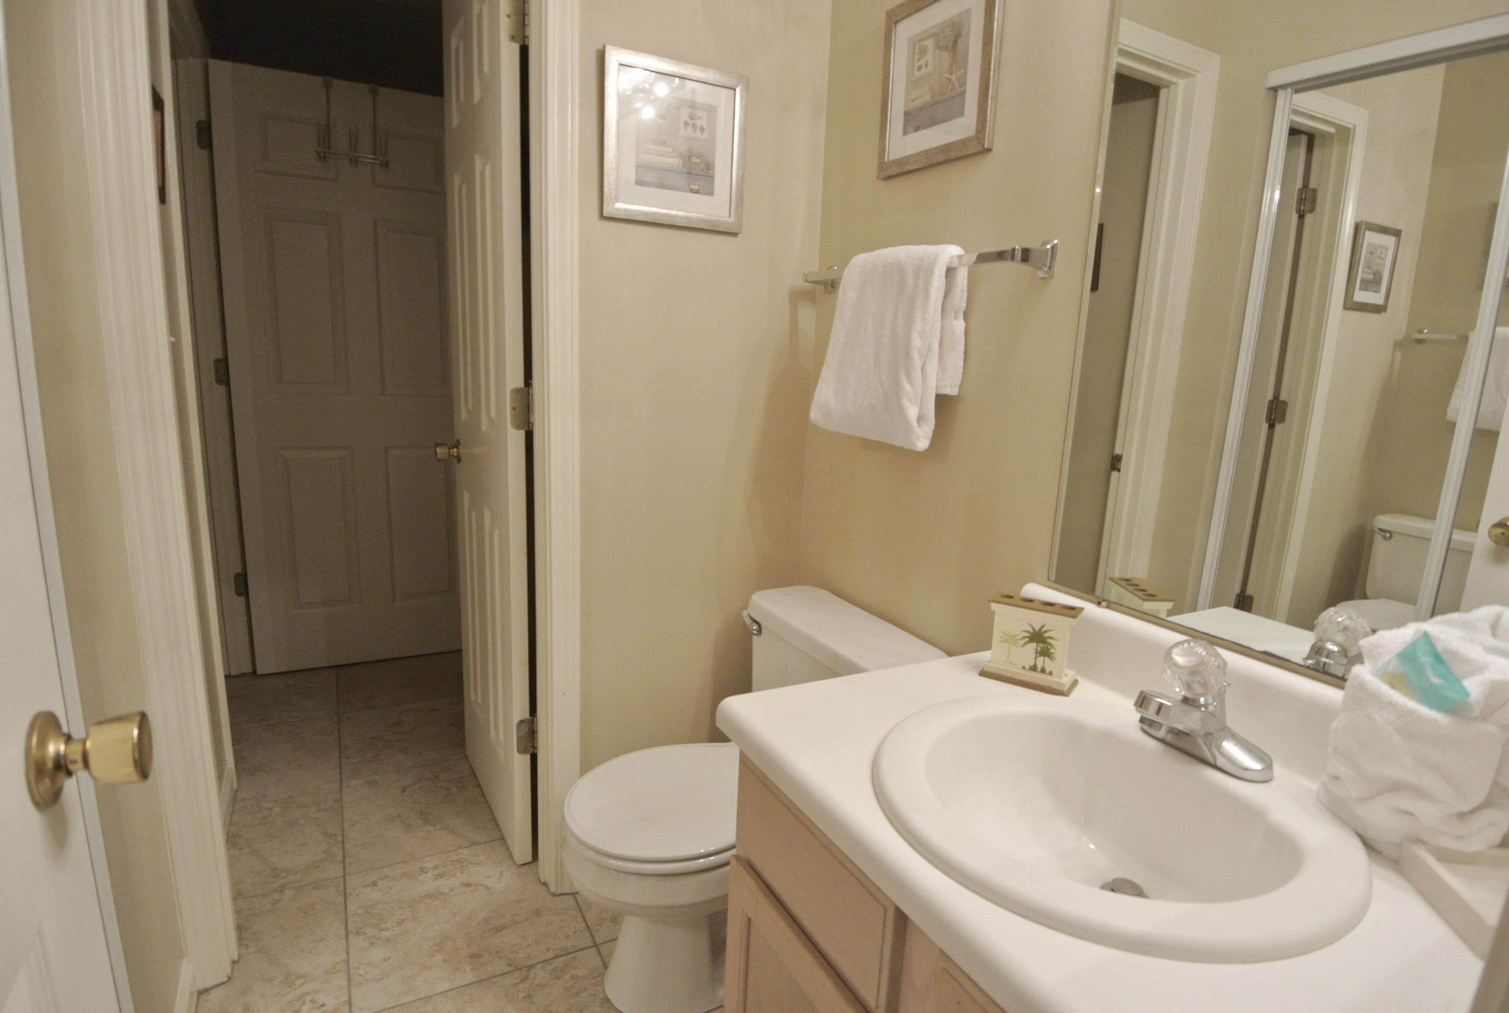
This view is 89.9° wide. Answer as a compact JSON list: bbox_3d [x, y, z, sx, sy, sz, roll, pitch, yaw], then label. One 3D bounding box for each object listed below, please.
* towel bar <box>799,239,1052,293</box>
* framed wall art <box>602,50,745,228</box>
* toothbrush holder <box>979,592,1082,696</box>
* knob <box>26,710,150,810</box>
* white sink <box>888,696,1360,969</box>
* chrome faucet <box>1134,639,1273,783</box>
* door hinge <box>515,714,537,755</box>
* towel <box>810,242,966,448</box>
[{"bbox_3d":[0.286,-0.451,1.450,0.074,0.055,0.650,-4,13,-29],"label":"towel bar"},{"bbox_3d":[-0.159,-0.734,1.545,0.312,0.314,0.020,-4,13,-29],"label":"framed wall art"},{"bbox_3d":[0.425,0.208,1.151,0.126,0.117,0.060,9,13,32],"label":"toothbrush holder"},{"bbox_3d":[-0.482,0.181,0.556,0.060,0.067,0.067,-3,12,-26],"label":"knob"},{"bbox_3d":[0.381,0.399,0.863,0.492,0.190,0.483,-4,13,-29],"label":"white sink"},{"bbox_3d":[0.518,0.235,0.900,0.150,0.133,0.156,-4,13,-29],"label":"chrome faucet"},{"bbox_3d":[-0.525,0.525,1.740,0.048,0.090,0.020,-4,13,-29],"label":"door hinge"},{"bbox_3d":[0.245,-0.308,1.467,0.093,0.355,0.385,-4,13,-29],"label":"towel"}]

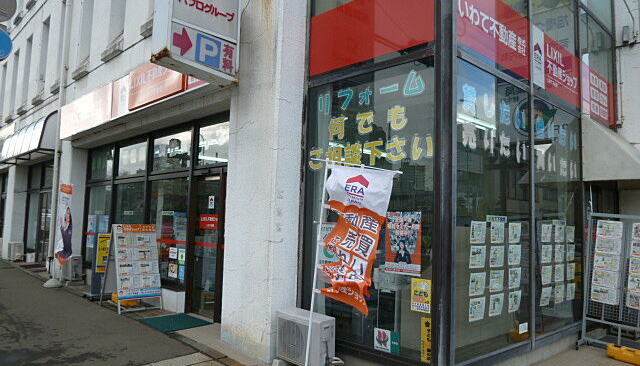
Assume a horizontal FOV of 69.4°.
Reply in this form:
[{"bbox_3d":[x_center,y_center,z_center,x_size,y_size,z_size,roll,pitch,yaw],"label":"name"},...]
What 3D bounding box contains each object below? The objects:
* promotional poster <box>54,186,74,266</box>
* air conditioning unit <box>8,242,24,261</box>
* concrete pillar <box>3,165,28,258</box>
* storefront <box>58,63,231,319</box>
[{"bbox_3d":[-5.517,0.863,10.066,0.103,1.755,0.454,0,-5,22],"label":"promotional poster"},{"bbox_3d":[-9.368,2.100,14.323,0.289,0.568,0.764,6,-6,-43],"label":"air conditioning unit"},{"bbox_3d":[-10.432,0.927,15.931,0.465,3.200,0.929,6,-6,-43],"label":"concrete pillar"},{"bbox_3d":[-3.813,0.113,9.078,0.774,4.181,7.639,6,-6,-43],"label":"storefront"}]

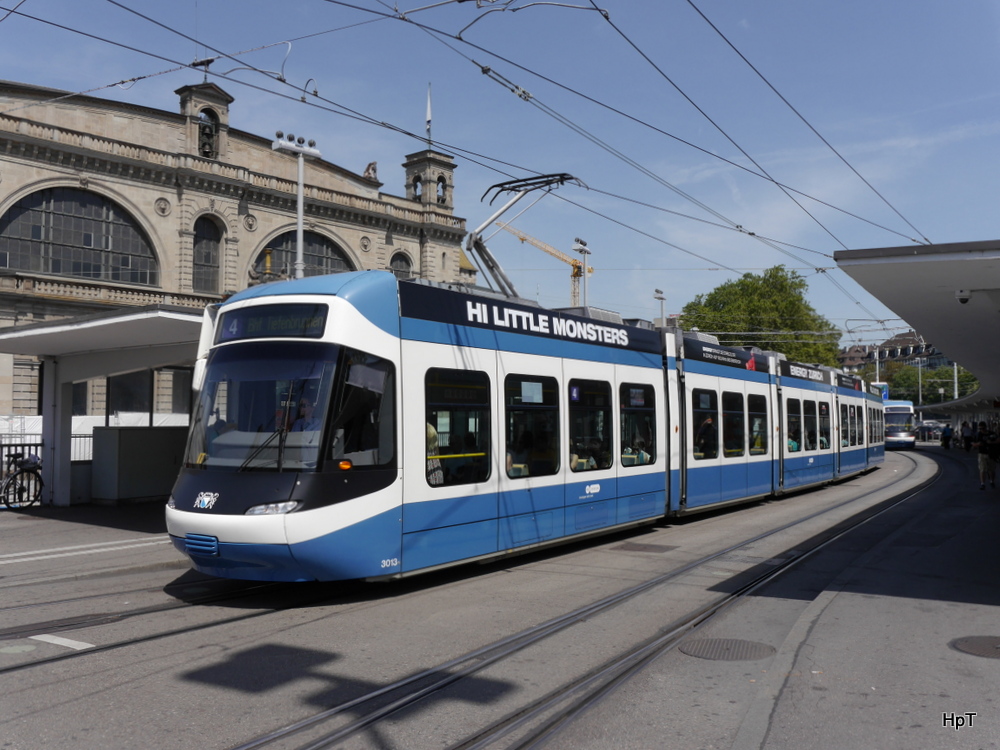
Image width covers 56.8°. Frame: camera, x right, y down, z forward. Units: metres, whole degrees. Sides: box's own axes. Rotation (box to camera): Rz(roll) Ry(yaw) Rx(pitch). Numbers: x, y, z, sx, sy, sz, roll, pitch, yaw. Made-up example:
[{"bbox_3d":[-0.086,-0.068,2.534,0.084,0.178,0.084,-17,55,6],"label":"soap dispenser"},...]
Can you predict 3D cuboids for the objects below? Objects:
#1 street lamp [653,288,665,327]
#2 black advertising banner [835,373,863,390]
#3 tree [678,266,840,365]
[{"bbox_3d":[11.300,-0.550,65.200,0.600,11.100,1.700,-1,-3,25],"label":"street lamp"},{"bbox_3d":[10.945,0.266,28.909,0.060,0.370,4.831,-2,-3,29],"label":"black advertising banner"},{"bbox_3d":[29.000,-2.500,103.000,18.300,19.400,18.000,0,-3,0],"label":"tree"}]

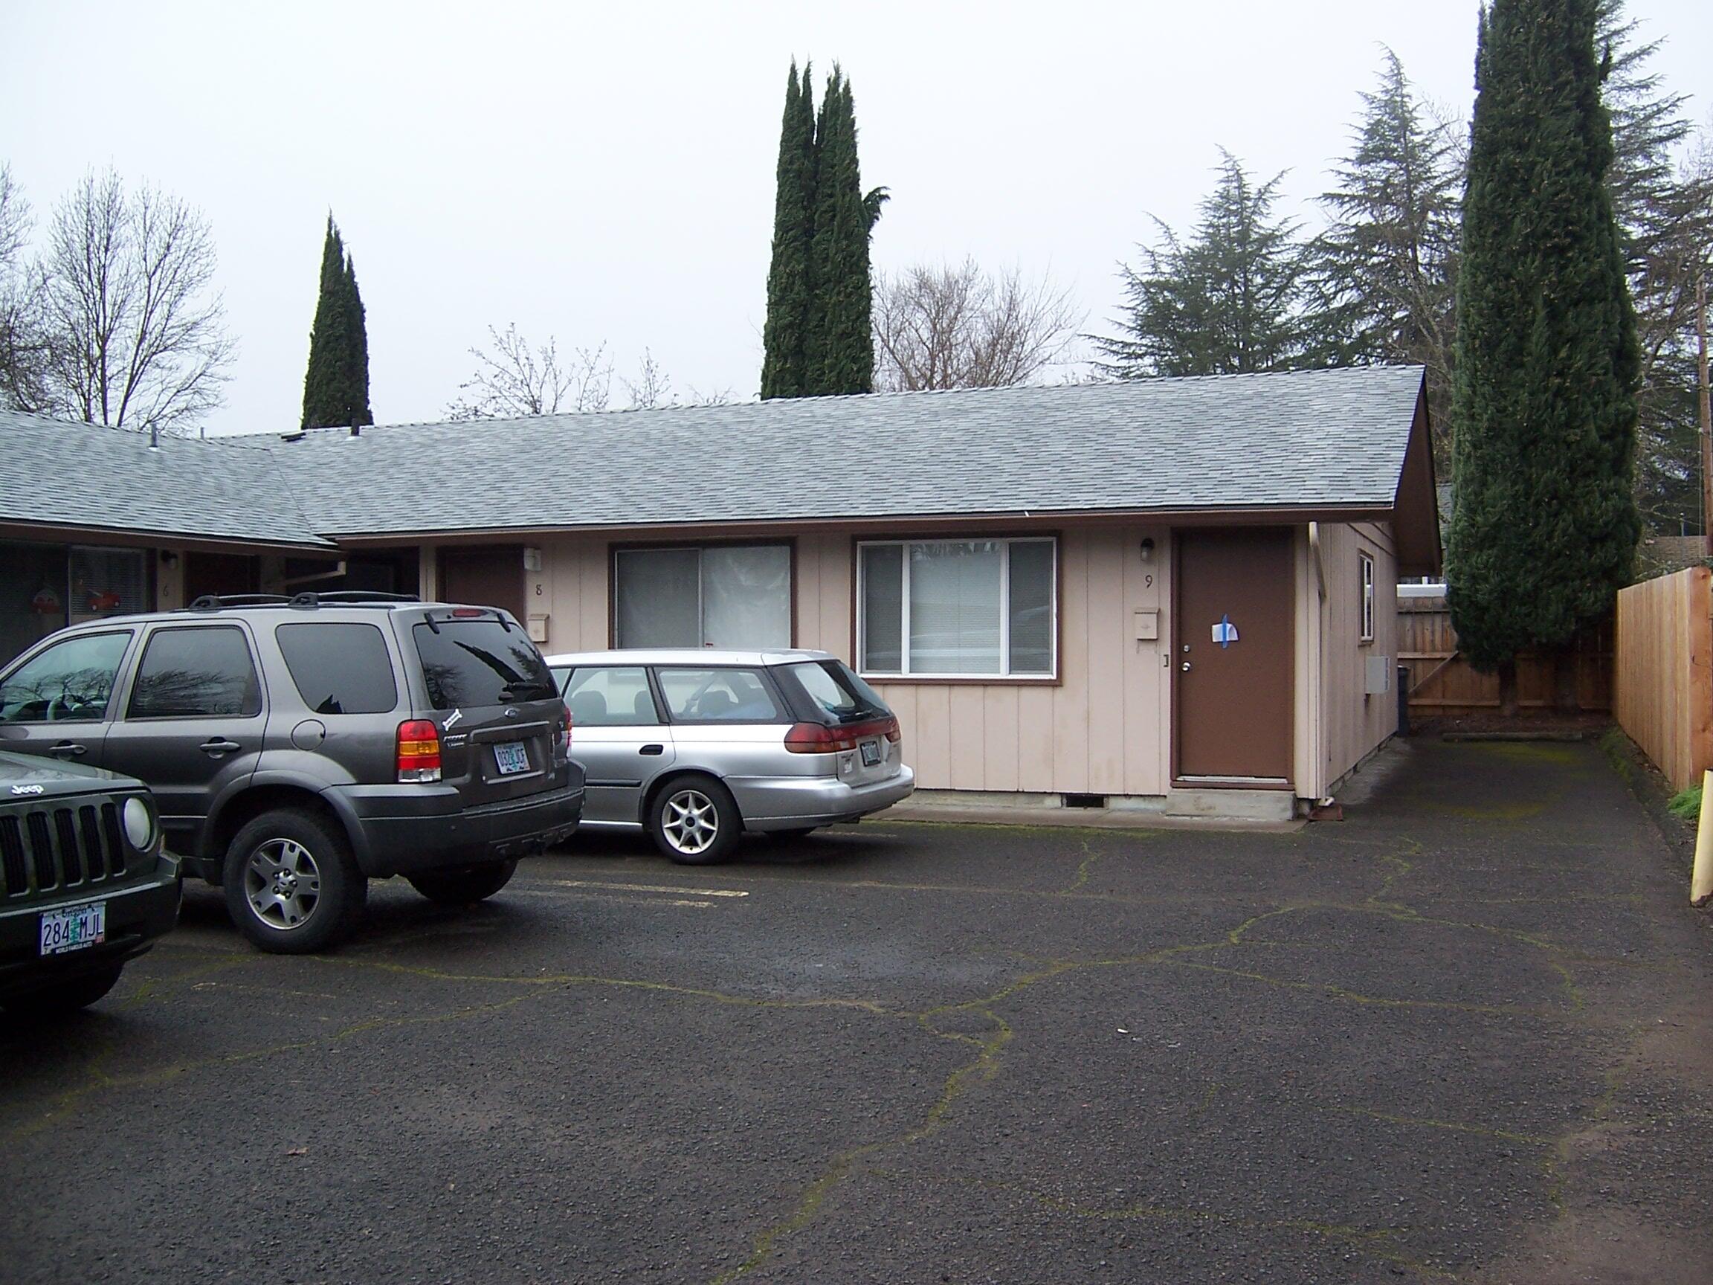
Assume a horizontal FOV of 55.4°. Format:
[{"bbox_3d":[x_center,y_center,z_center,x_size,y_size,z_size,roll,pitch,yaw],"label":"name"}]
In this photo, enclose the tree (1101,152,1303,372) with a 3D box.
[{"bbox_3d":[10.387,-6.493,46.942,8.000,15.280,8.000,0,1,0],"label":"tree"}]

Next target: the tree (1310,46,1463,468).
[{"bbox_3d":[16.492,-8.489,49.924,8.000,19.150,8.000,0,1,0],"label":"tree"}]

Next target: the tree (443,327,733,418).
[{"bbox_3d":[-5.959,-2.772,35.975,6.200,8.200,5.400,0,1,0],"label":"tree"}]

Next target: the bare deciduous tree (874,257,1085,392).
[{"bbox_3d":[2.881,-4.079,39.963,5.800,10.650,5.600,0,1,0],"label":"bare deciduous tree"}]

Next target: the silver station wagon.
[{"bbox_3d":[-1.980,0.790,12.400,4.680,1.480,1.710,0,1,23],"label":"silver station wagon"}]

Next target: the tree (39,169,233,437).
[{"bbox_3d":[-19.483,-5.701,43.949,5.500,14.050,5.500,0,1,0],"label":"tree"}]

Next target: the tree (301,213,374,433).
[{"bbox_3d":[-12.439,-4.414,38.960,2.000,11.490,2.000,0,1,0],"label":"tree"}]

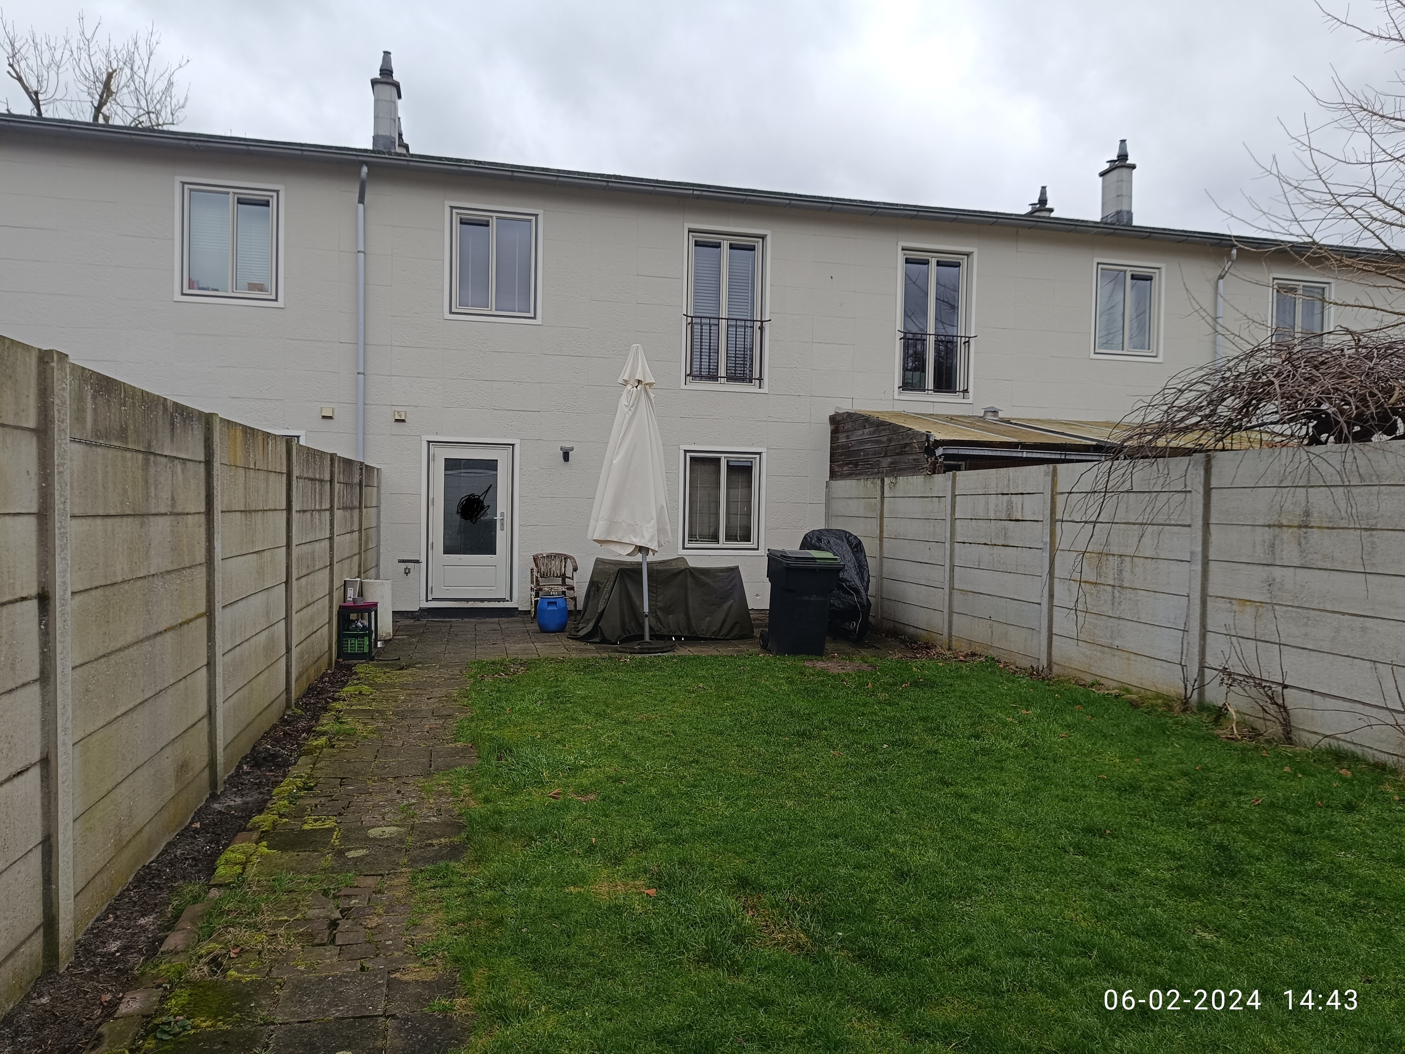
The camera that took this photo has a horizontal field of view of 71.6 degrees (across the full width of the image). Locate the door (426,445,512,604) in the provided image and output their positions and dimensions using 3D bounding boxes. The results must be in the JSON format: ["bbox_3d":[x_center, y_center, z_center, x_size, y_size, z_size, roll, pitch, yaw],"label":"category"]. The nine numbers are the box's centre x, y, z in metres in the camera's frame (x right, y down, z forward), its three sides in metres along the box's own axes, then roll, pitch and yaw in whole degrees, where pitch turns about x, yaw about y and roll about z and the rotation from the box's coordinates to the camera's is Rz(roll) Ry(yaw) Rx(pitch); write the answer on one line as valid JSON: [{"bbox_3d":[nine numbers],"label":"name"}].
[{"bbox_3d":[-3.018,-0.059,12.699,1.080,2.060,0.110,1,1,-13],"label":"door"}]

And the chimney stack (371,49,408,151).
[{"bbox_3d":[-4.779,-6.311,14.768,0.400,1.620,0.600,1,1,-13],"label":"chimney stack"}]

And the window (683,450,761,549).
[{"bbox_3d":[0.276,-0.359,13.442,1.090,1.360,0.100,1,2,-13],"label":"window"}]

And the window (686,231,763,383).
[{"bbox_3d":[0.319,-2.989,13.442,1.080,2.060,0.100,1,2,-13],"label":"window"}]

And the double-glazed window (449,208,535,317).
[{"bbox_3d":[-2.702,-3.413,12.639,1.090,1.360,0.100,1,2,-13],"label":"double-glazed window"}]

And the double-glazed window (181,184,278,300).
[{"bbox_3d":[-5.769,-3.474,11.910,1.090,1.360,0.100,1,2,-13],"label":"double-glazed window"}]

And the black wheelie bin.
[{"bbox_3d":[1.038,0.787,10.214,0.580,1.070,0.740,1,2,-12],"label":"black wheelie bin"}]

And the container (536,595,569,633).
[{"bbox_3d":[-1.787,1.039,11.637,0.365,0.420,0.365,1,1,-13],"label":"container"}]

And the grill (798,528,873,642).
[{"bbox_3d":[1.535,0.671,11.439,0.800,1.260,0.620,2,2,17],"label":"grill"}]

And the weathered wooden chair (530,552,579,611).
[{"bbox_3d":[-1.916,0.790,12.638,0.580,0.870,0.550,1,1,-18],"label":"weathered wooden chair"}]

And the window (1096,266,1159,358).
[{"bbox_3d":[6.463,-3.286,14.818,1.090,1.360,0.100,1,2,-13],"label":"window"}]

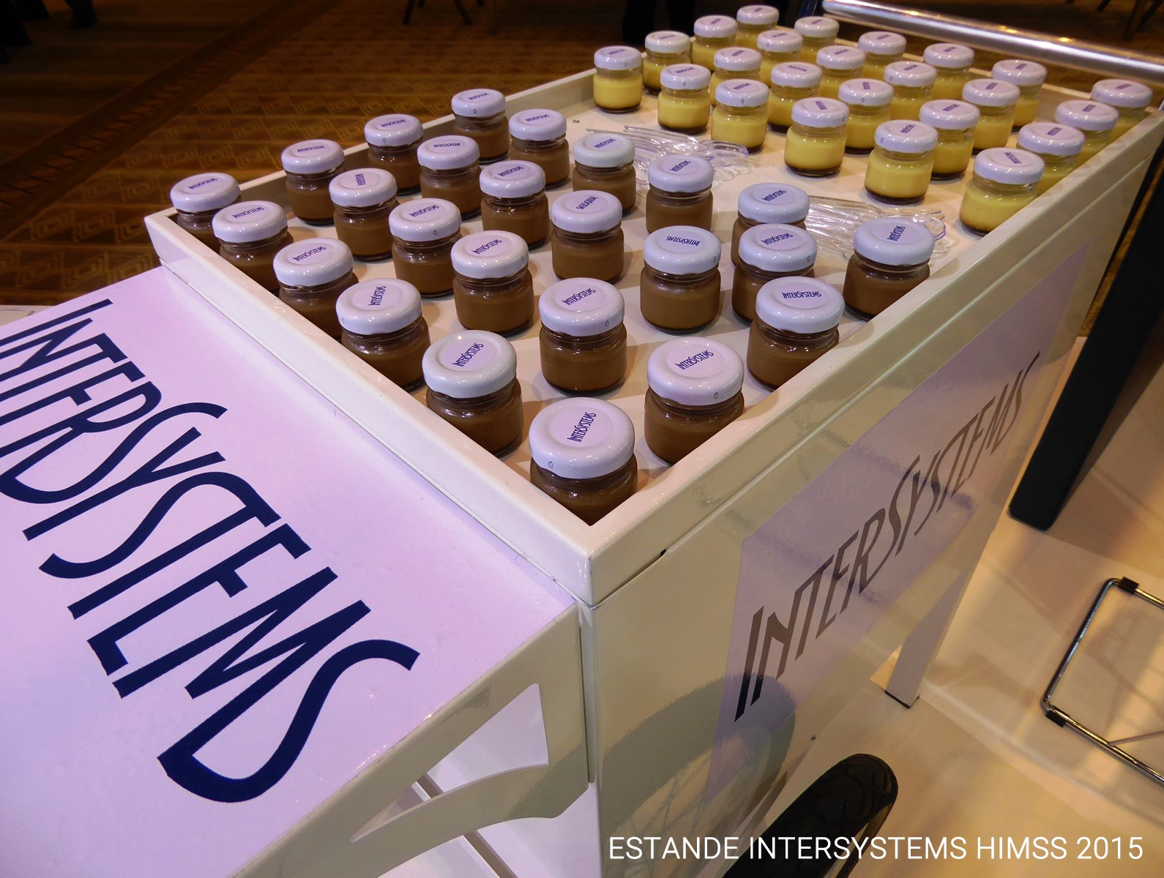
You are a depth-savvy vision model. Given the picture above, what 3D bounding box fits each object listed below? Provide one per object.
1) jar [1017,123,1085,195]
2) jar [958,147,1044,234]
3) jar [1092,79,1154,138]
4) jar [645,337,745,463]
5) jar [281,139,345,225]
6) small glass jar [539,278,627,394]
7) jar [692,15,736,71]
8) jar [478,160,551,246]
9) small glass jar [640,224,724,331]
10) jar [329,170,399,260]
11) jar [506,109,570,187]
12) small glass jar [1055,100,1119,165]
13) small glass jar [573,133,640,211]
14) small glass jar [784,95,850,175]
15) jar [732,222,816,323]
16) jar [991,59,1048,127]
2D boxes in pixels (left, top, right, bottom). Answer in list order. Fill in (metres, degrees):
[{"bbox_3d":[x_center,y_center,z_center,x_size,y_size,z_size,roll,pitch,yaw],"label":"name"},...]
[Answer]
[{"bbox_3d":[0.363,-0.216,0.665,0.048,0.054,0.048,-1,38,1],"label":"jar"},{"bbox_3d":[0.307,-0.180,0.619,0.048,0.052,0.048,-1,39,1],"label":"jar"},{"bbox_3d":[0.466,-0.282,0.741,0.048,0.052,0.048,-1,39,1],"label":"jar"},{"bbox_3d":[0.056,-0.018,0.423,0.048,0.054,0.048,-1,38,1],"label":"jar"},{"bbox_3d":[-0.205,-0.200,0.658,0.048,0.054,0.048,-1,38,0],"label":"jar"},{"bbox_3d":[0.001,-0.057,0.473,0.048,0.054,0.048,-1,38,1],"label":"small glass jar"},{"bbox_3d":[0.147,-0.434,0.935,0.047,0.052,0.047,-1,39,1],"label":"jar"},{"bbox_3d":[-0.048,-0.165,0.599,0.047,0.051,0.047,-4,39,-3],"label":"jar"},{"bbox_3d":[0.060,-0.097,0.512,0.047,0.051,0.047,4,39,6],"label":"small glass jar"},{"bbox_3d":[-0.149,-0.157,0.591,0.047,0.051,0.047,-10,40,-11],"label":"jar"},{"bbox_3d":[-0.035,-0.242,0.708,0.048,0.054,0.048,-1,38,1],"label":"jar"},{"bbox_3d":[0.415,-0.250,0.706,0.048,0.054,0.048,-1,38,1],"label":"small glass jar"},{"bbox_3d":[0.017,-0.203,0.651,0.047,0.052,0.047,-1,39,1],"label":"small glass jar"},{"bbox_3d":[0.197,-0.253,0.708,0.047,0.052,0.047,-1,39,1],"label":"small glass jar"},{"bbox_3d":[0.116,-0.098,0.513,0.047,0.051,0.047,8,40,11],"label":"jar"},{"bbox_3d":[0.393,-0.313,0.771,0.047,0.051,0.047,17,42,20],"label":"jar"}]

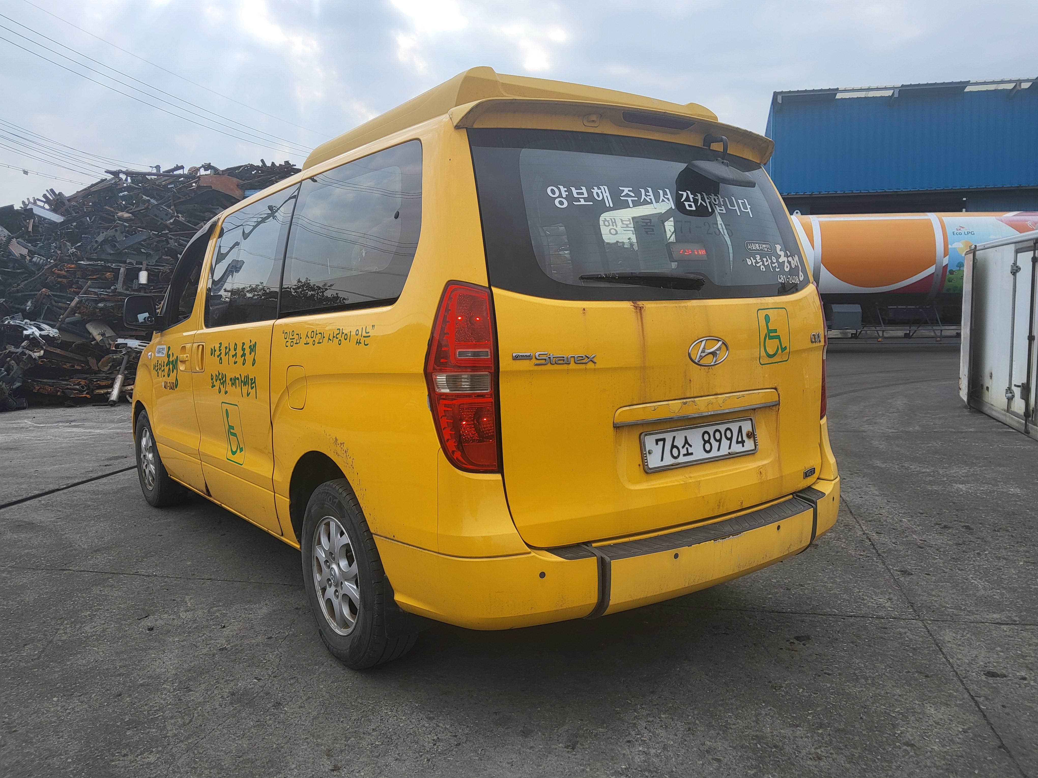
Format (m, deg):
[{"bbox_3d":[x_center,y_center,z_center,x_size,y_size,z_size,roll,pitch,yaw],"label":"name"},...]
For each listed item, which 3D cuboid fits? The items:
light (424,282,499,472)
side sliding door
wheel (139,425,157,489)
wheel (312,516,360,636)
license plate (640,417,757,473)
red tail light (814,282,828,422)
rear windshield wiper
[{"bbox_3d":[-0.162,-0.025,2.138,0.180,0.535,0.160,-5,6,-35],"label":"light"},{"bbox_3d":[-1.284,-0.117,3.629,0.180,1.460,1.320,-5,6,-35],"label":"side sliding door"},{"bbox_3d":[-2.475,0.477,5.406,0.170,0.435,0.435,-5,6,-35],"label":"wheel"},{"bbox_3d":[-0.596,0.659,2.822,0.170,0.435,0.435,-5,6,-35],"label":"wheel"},{"bbox_3d":[0.605,0.177,2.536,0.530,0.122,0.025,-5,-4,-35],"label":"license plate"},{"bbox_3d":[1.196,-0.155,3.108,0.180,0.535,0.160,-5,6,-35],"label":"red tail light"},{"bbox_3d":[0.387,-0.324,2.368,0.510,0.060,0.065,-5,-9,-31],"label":"rear windshield wiper"}]

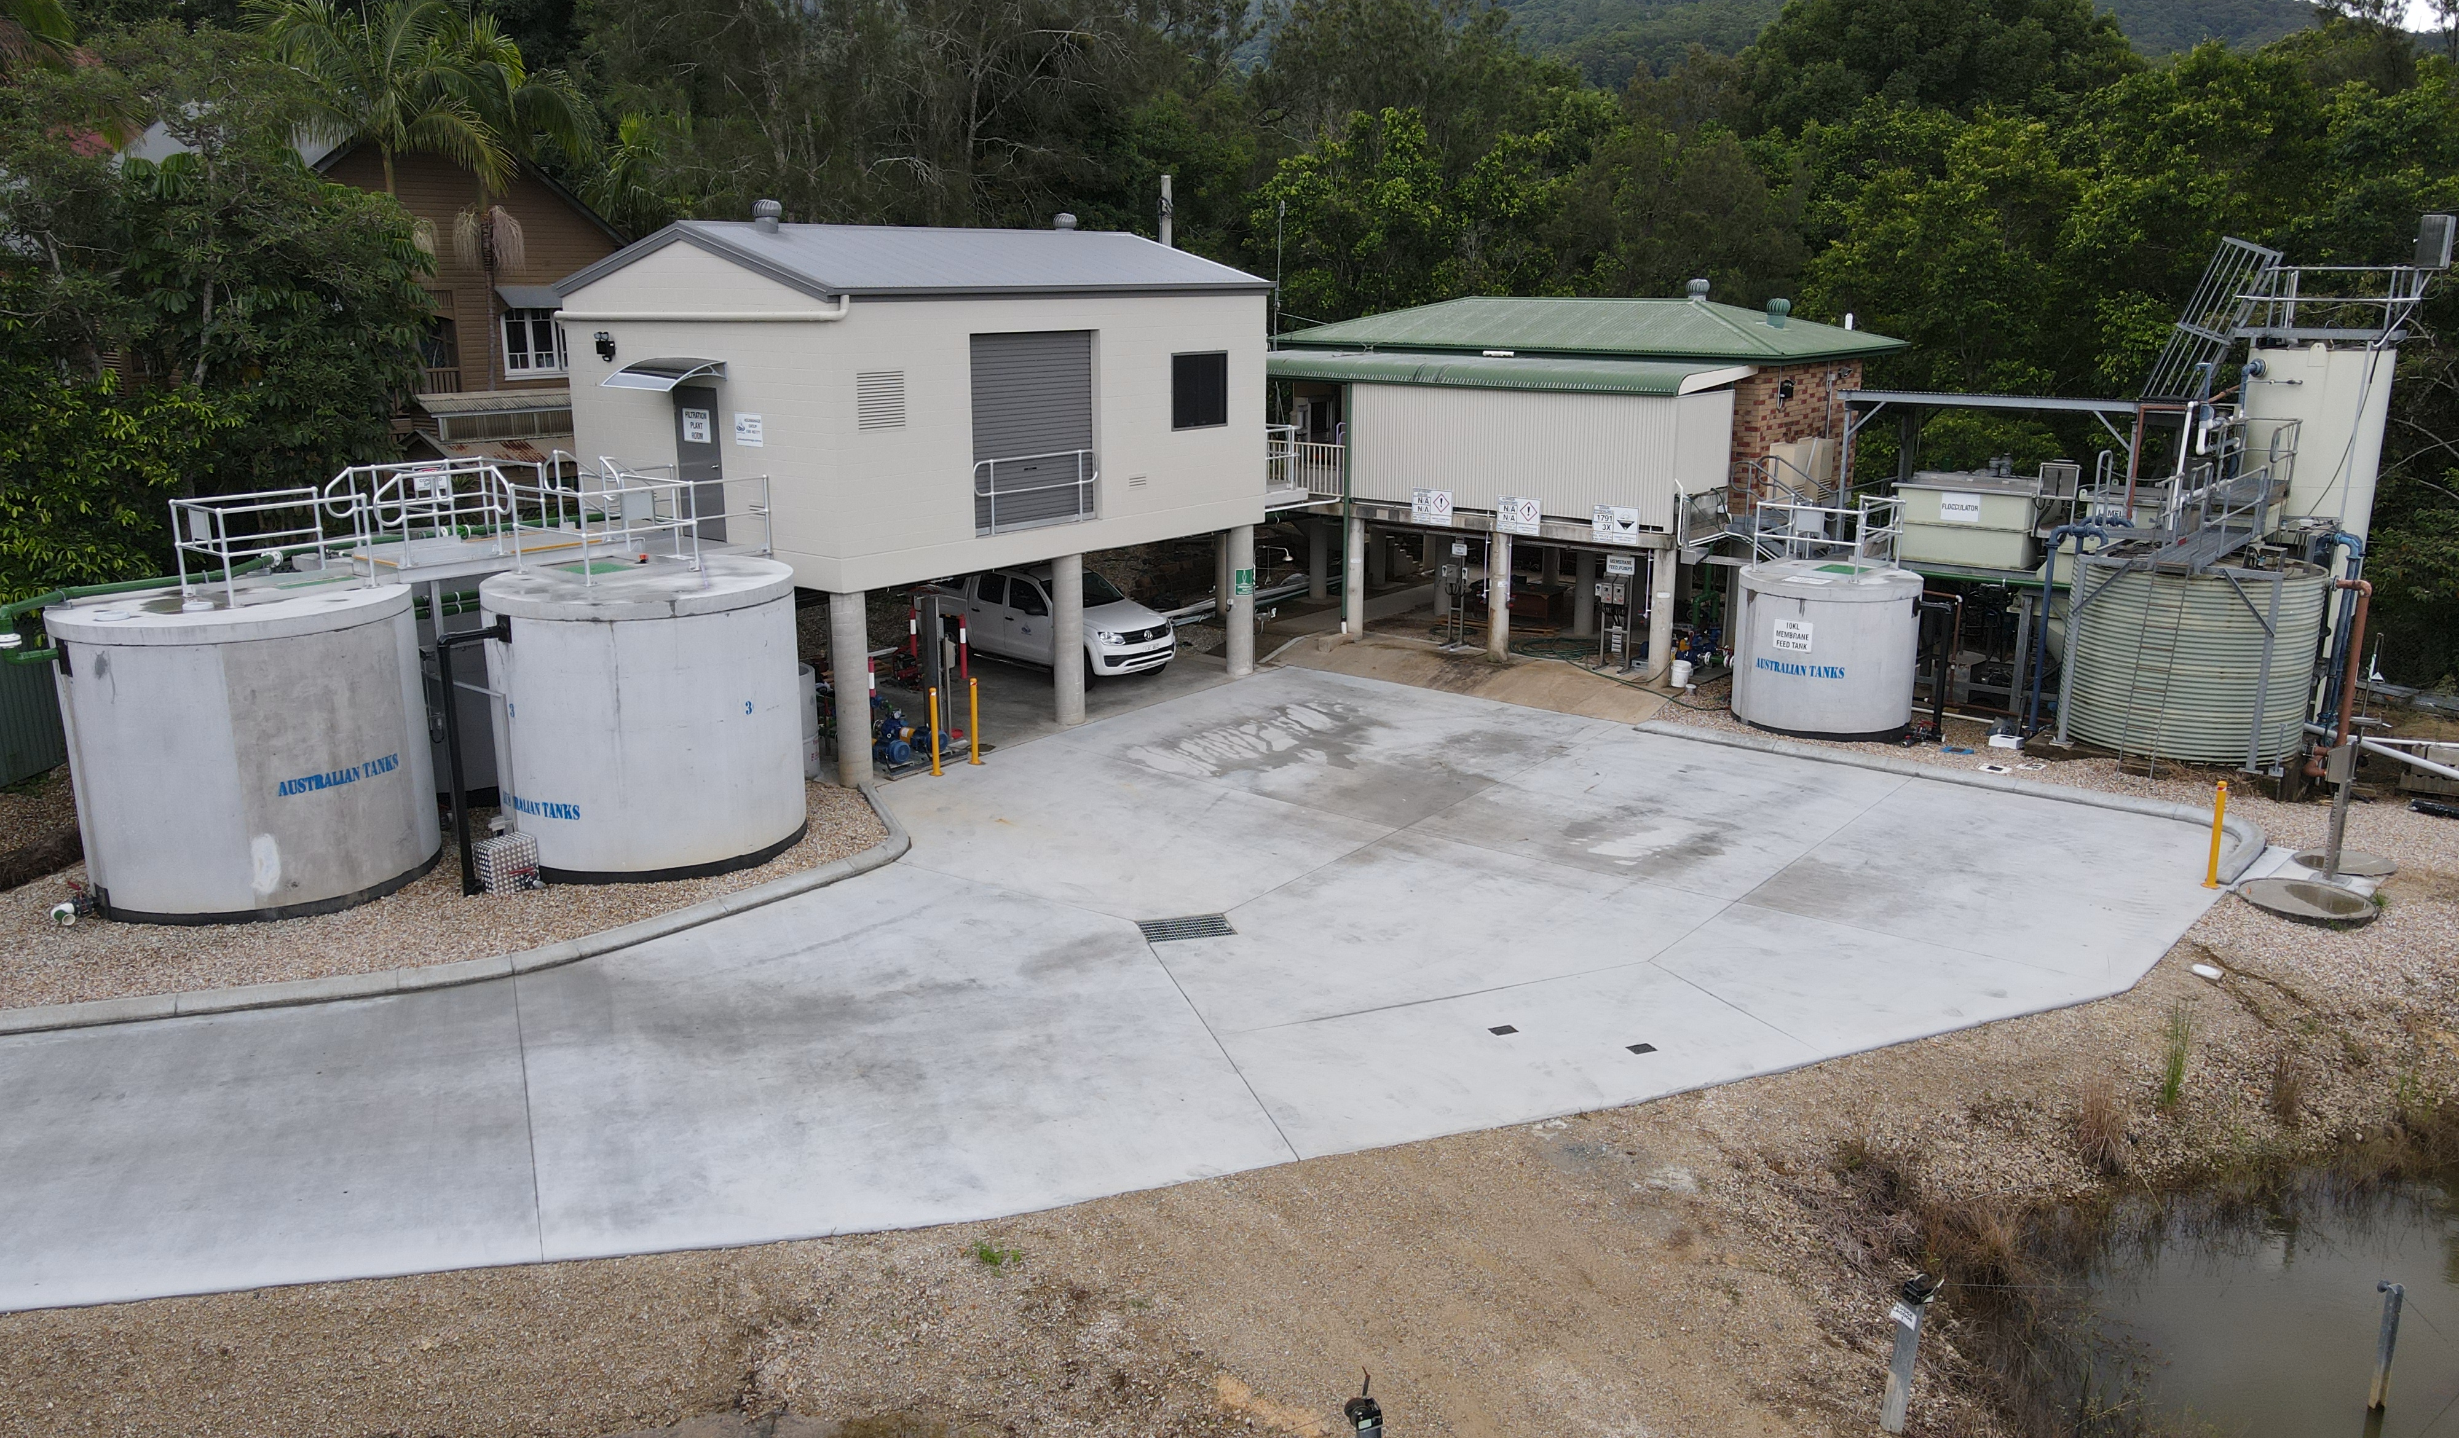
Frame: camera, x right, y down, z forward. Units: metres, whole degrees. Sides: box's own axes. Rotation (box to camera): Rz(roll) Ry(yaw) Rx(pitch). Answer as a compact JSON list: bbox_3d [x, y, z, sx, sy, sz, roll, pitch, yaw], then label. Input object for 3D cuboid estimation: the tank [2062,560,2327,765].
[{"bbox_3d":[13.424,-0.934,23.896,3.030,2.400,3.030,9,17,29],"label":"tank"}]

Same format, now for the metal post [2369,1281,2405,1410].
[{"bbox_3d":[7.726,4.185,11.359,0.150,0.930,0.140,11,18,36],"label":"metal post"}]

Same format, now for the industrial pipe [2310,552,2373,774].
[{"bbox_3d":[14.916,-0.540,22.991,0.461,2.711,0.350,10,17,32],"label":"industrial pipe"}]

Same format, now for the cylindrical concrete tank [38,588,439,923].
[{"bbox_3d":[-10.750,0.196,18.836,3.434,3.149,3.434,-8,17,-30],"label":"cylindrical concrete tank"}]

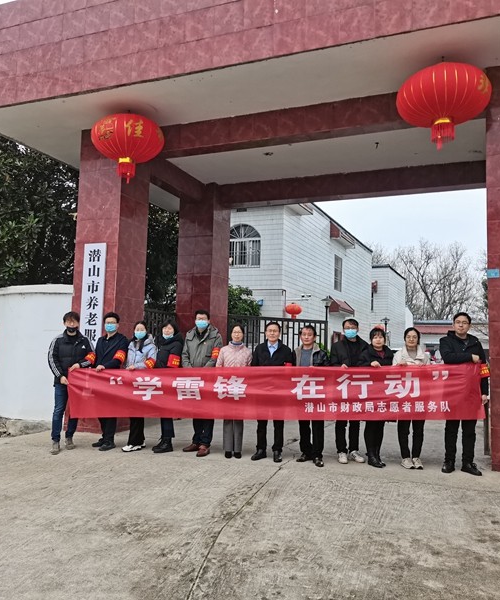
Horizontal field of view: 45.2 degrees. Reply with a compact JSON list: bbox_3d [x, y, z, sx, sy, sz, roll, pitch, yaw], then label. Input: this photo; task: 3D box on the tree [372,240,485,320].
[{"bbox_3d":[12.127,0.804,39.919,7.600,9.400,7.600,-1,-6,23],"label":"tree"}]

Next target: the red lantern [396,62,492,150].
[{"bbox_3d":[2.258,-2.211,7.010,1.056,0.987,1.056,-1,-6,23],"label":"red lantern"}]

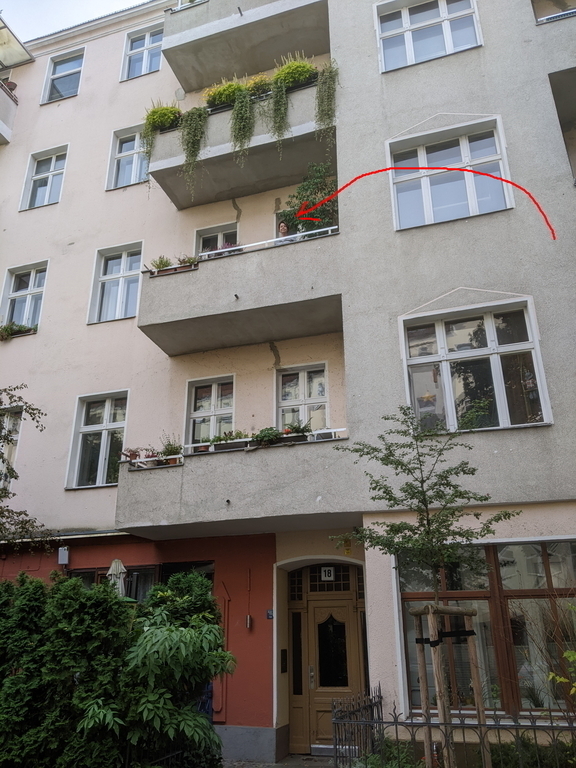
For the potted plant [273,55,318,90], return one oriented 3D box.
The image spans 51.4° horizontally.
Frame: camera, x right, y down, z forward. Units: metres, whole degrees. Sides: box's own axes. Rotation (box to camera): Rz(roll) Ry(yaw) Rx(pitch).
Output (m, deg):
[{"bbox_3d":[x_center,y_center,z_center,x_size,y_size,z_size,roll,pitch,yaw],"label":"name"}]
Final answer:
[{"bbox_3d":[0.145,-6.055,11.834,0.900,0.700,0.450,-7,-23,16],"label":"potted plant"}]

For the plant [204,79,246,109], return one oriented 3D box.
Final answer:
[{"bbox_3d":[-1.306,-5.844,12.237,0.920,0.620,0.420,-7,-23,16],"label":"plant"}]

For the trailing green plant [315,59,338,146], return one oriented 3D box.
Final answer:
[{"bbox_3d":[0.691,-5.069,10.808,0.382,1.951,0.250,-7,-23,17],"label":"trailing green plant"}]

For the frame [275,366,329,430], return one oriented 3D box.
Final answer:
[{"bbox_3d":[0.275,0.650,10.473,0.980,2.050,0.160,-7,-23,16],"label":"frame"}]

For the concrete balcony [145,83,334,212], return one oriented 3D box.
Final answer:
[{"bbox_3d":[-0.774,-4.836,12.406,3.888,1.217,1.222,-7,-25,16],"label":"concrete balcony"}]

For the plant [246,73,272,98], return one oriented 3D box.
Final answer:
[{"bbox_3d":[-0.553,-5.803,11.647,0.484,0.401,0.300,-7,-23,17],"label":"plant"}]

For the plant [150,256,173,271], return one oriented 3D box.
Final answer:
[{"bbox_3d":[-2.349,-2.203,11.160,0.460,0.350,0.270,-7,-23,16],"label":"plant"}]

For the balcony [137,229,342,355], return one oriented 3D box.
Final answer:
[{"bbox_3d":[-0.723,-1.589,10.933,3.750,1.220,1.280,-7,-23,16],"label":"balcony"}]

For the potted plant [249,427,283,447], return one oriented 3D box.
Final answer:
[{"bbox_3d":[-0.333,0.825,9.255,0.500,0.360,0.340,-7,-23,16],"label":"potted plant"}]

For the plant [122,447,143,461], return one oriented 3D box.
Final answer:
[{"bbox_3d":[-2.529,1.131,9.745,0.306,0.240,0.250,-7,-23,17],"label":"plant"}]

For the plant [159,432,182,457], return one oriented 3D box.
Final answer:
[{"bbox_3d":[-1.892,1.075,9.701,0.400,0.520,0.350,-7,-23,16],"label":"plant"}]

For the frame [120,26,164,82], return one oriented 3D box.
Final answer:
[{"bbox_3d":[-3.601,-8.296,15.059,1.150,1.720,0.200,-7,-23,17],"label":"frame"}]

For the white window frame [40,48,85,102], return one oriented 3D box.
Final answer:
[{"bbox_3d":[-5.842,-8.028,15.734,1.150,1.711,0.200,-7,-23,17],"label":"white window frame"}]

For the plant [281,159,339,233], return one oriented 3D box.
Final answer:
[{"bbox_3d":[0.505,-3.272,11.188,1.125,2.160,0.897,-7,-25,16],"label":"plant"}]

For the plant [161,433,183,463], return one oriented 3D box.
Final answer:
[{"bbox_3d":[-1.845,1.023,9.493,0.291,0.480,0.280,0,-22,0],"label":"plant"}]

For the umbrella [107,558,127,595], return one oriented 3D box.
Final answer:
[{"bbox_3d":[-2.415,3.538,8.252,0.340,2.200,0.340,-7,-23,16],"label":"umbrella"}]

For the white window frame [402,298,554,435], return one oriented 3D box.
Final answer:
[{"bbox_3d":[2.569,-0.211,8.388,1.868,1.858,0.220,-7,-23,17],"label":"white window frame"}]

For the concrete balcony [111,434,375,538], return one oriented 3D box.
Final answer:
[{"bbox_3d":[-0.667,1.744,9.587,3.880,1.120,1.280,-7,-23,16],"label":"concrete balcony"}]

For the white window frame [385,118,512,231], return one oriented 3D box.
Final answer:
[{"bbox_3d":[2.680,-3.472,10.034,1.874,1.940,0.253,-7,-25,16],"label":"white window frame"}]

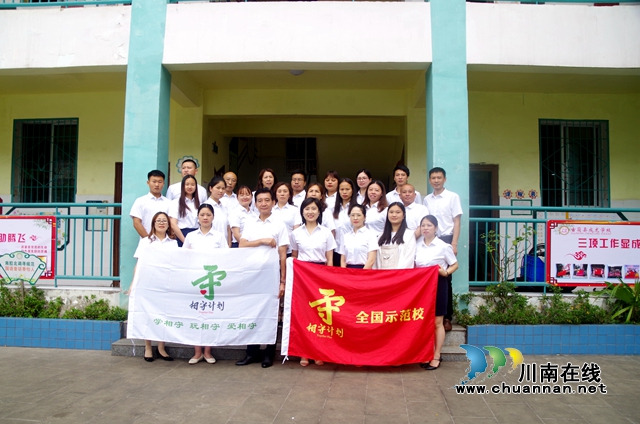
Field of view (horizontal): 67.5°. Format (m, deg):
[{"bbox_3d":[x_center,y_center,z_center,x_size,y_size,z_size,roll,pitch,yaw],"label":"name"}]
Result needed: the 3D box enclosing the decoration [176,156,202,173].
[{"bbox_3d":[-2.118,-0.755,7.710,0.382,0.302,0.030,0,-3,1],"label":"decoration"}]

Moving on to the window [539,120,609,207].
[{"bbox_3d":[4.051,-0.762,7.624,1.160,1.430,0.120,0,-3,1],"label":"window"}]

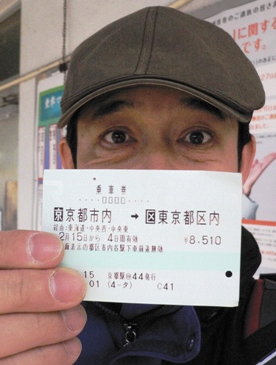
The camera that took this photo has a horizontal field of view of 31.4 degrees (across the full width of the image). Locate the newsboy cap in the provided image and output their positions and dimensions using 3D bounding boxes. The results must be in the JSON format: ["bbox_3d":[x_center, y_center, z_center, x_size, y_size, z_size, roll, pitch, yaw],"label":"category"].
[{"bbox_3d":[0.021,-0.106,0.458,0.190,0.128,0.250,1,-4,5],"label":"newsboy cap"}]

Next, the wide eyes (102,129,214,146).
[{"bbox_3d":[0.016,-0.036,0.390,0.089,0.015,0.020,0,0,2],"label":"wide eyes"}]

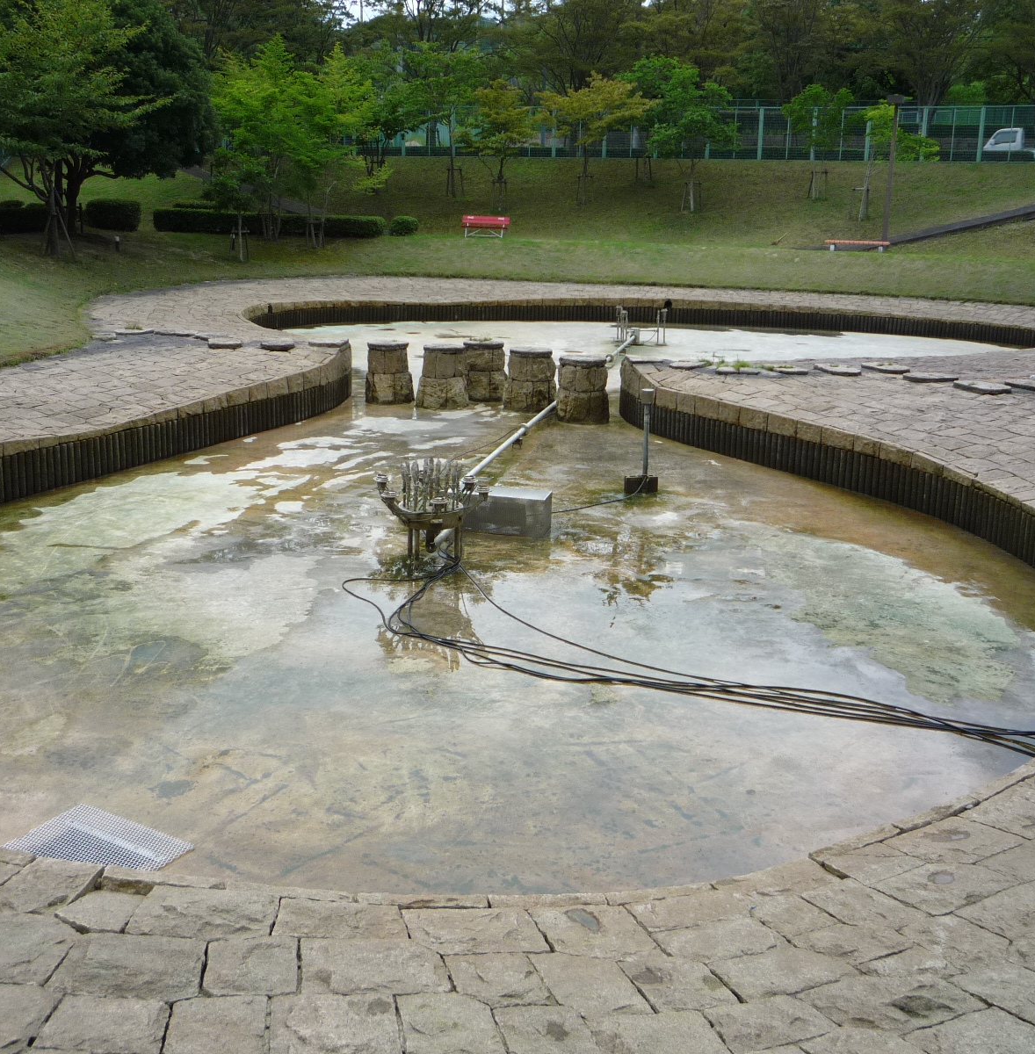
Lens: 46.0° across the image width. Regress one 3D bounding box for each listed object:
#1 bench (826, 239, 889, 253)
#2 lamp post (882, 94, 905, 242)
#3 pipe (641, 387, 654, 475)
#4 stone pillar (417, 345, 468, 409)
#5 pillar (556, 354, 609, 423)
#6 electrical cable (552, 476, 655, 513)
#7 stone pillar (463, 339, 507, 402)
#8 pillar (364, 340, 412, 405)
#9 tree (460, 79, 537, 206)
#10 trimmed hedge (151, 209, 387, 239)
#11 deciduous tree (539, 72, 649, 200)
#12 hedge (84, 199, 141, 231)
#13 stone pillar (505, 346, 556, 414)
[{"bbox_3d":[9.209,-7.575,32.954,1.700,0.420,0.420,5,16,14],"label":"bench"},{"bbox_3d":[10.516,-10.072,34.266,0.520,3.993,0.520,1,16,0],"label":"lamp post"},{"bbox_3d":[0.974,-0.700,9.151,0.092,0.655,0.092,1,15,0],"label":"pipe"},{"bbox_3d":[-0.787,-1.603,12.971,0.565,0.626,0.565,1,15,0],"label":"stone pillar"},{"bbox_3d":[0.592,-1.246,10.993,0.460,0.550,0.460,1,16,0],"label":"pillar"},{"bbox_3d":[0.560,-0.214,8.094,0.900,0.110,0.200,-12,20,-40],"label":"electrical cable"},{"bbox_3d":[-0.349,-1.737,13.548,0.497,0.614,0.497,1,15,0],"label":"stone pillar"},{"bbox_3d":[-1.392,-1.680,13.210,0.527,0.627,0.527,1,15,0],"label":"pillar"},{"bbox_3d":[-0.612,-12.544,39.963,2.500,4.022,2.500,1,16,0],"label":"tree"},{"bbox_3d":[-7.599,-9.270,37.300,7.050,0.700,0.950,1,15,0],"label":"trimmed hedge"},{"bbox_3d":[2.478,-12.904,40.445,3.600,4.155,3.400,1,16,0],"label":"deciduous tree"},{"bbox_3d":[-12.639,-9.737,38.100,1.500,0.930,1.100,-1,15,-9],"label":"hedge"},{"bbox_3d":[0.147,-1.555,12.861,0.548,0.632,0.548,1,15,0],"label":"stone pillar"}]

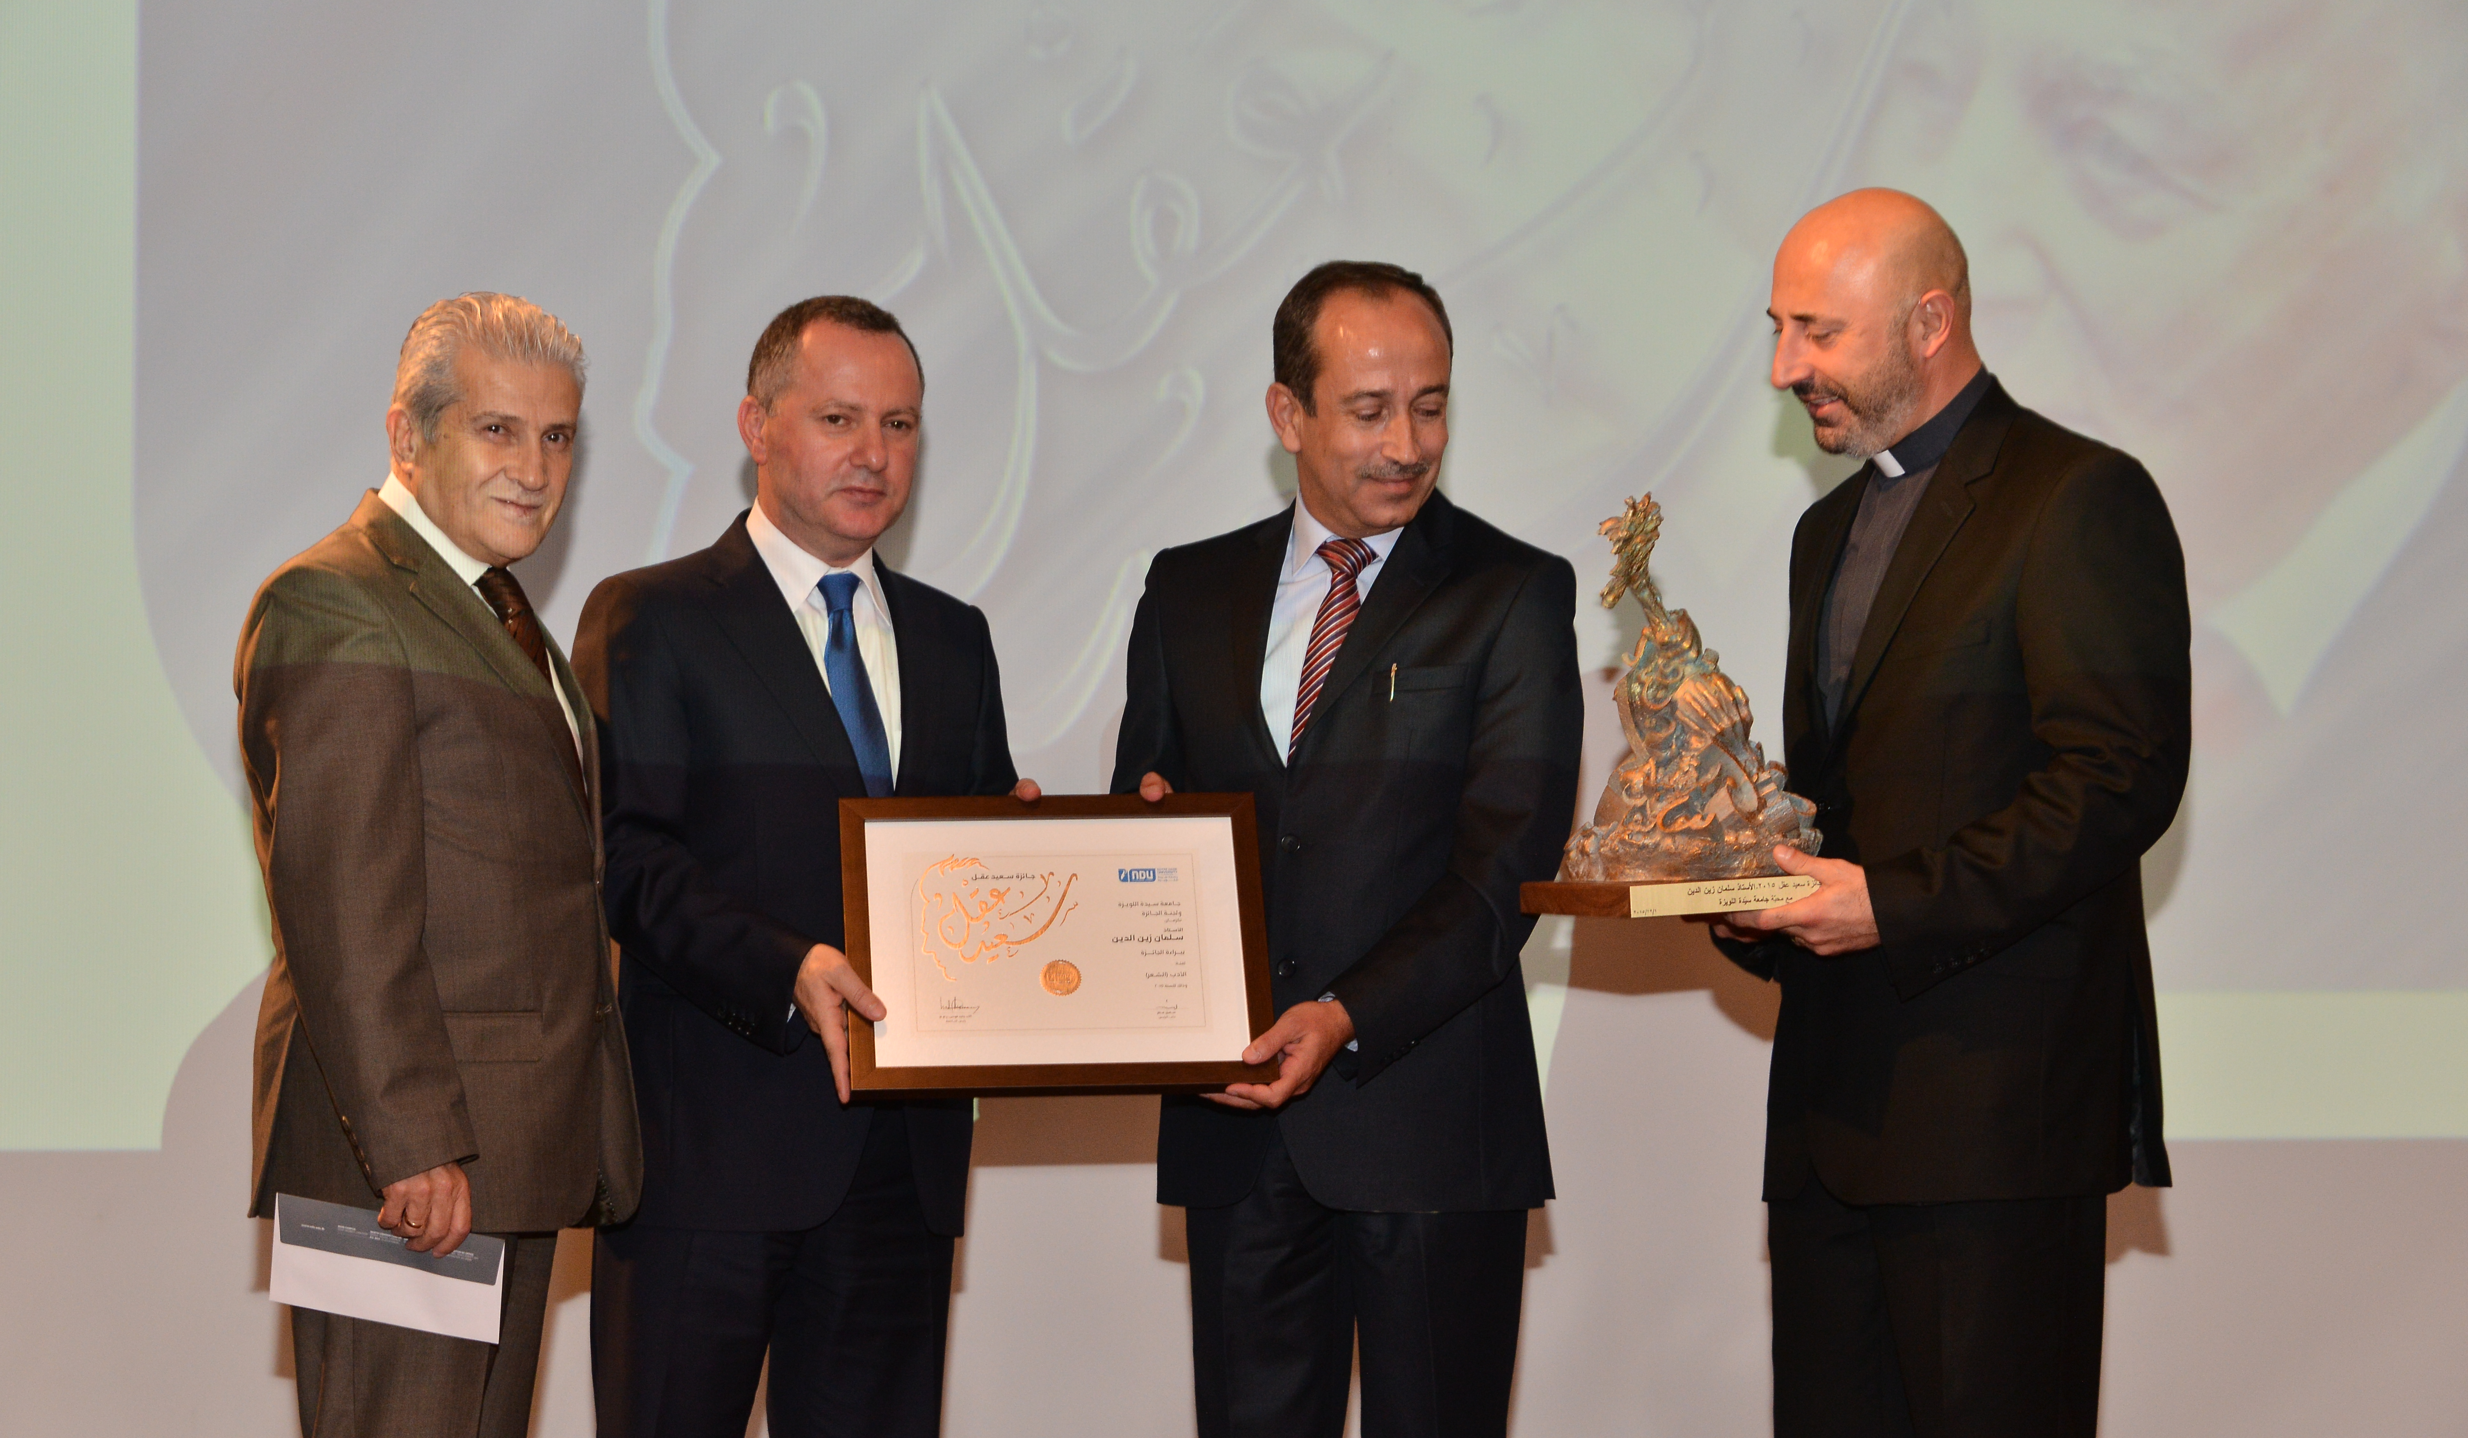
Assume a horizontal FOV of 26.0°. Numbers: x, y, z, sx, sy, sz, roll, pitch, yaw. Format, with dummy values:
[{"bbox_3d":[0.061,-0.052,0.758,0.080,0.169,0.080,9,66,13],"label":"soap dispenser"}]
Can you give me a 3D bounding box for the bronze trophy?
[{"bbox_3d":[0.418,-0.013,5.150,0.220,0.405,0.210,-2,0,-28],"label":"bronze trophy"}]

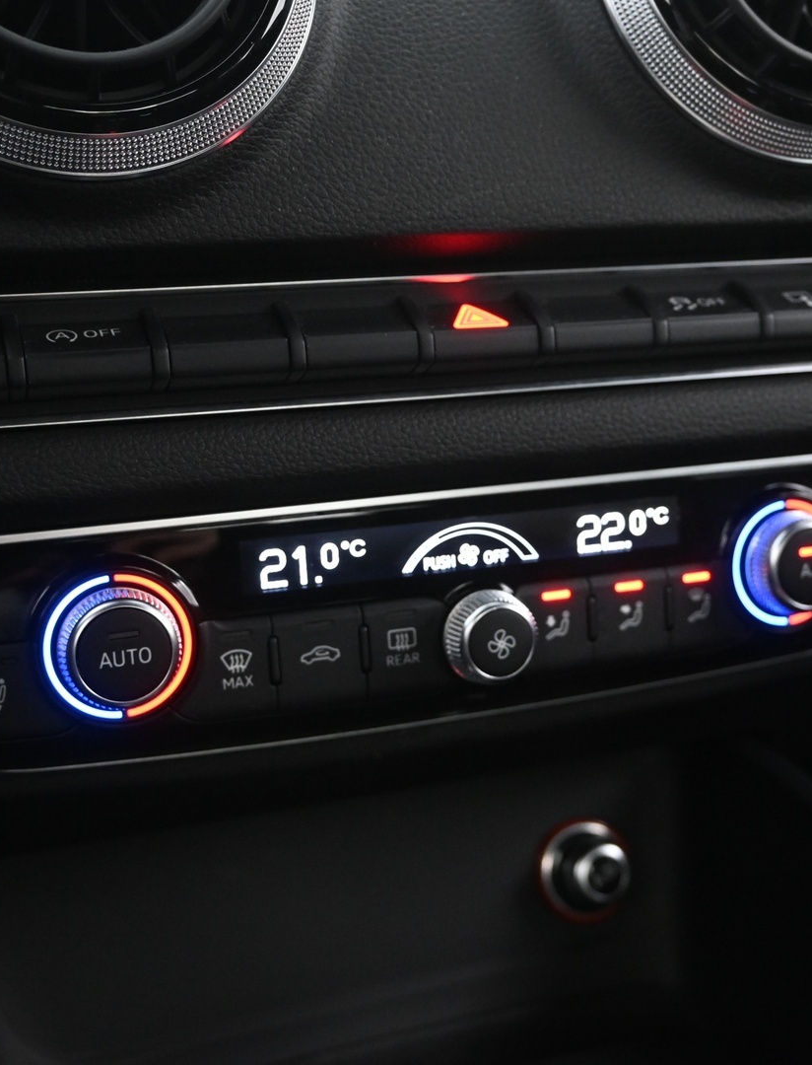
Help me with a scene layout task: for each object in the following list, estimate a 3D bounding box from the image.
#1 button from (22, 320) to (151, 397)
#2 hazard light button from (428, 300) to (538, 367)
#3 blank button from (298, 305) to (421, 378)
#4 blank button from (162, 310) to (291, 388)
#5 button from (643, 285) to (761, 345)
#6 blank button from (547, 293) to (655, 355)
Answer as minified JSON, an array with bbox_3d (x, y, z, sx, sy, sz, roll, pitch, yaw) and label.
[{"bbox_3d":[-0.060,-0.033,0.251,0.023,0.013,0.009,-6,1,-18],"label":"button"},{"bbox_3d":[0.015,-0.041,0.275,0.023,0.013,0.009,-6,1,-18],"label":"hazard light button"},{"bbox_3d":[-0.010,-0.038,0.267,0.023,0.013,0.009,-6,1,-18],"label":"blank button"},{"bbox_3d":[-0.035,-0.036,0.259,0.023,0.013,0.009,-6,1,-18],"label":"blank button"},{"bbox_3d":[0.065,-0.046,0.291,0.022,0.013,0.009,-6,1,-18],"label":"button"},{"bbox_3d":[0.040,-0.043,0.283,0.023,0.013,0.009,-6,1,-18],"label":"blank button"}]

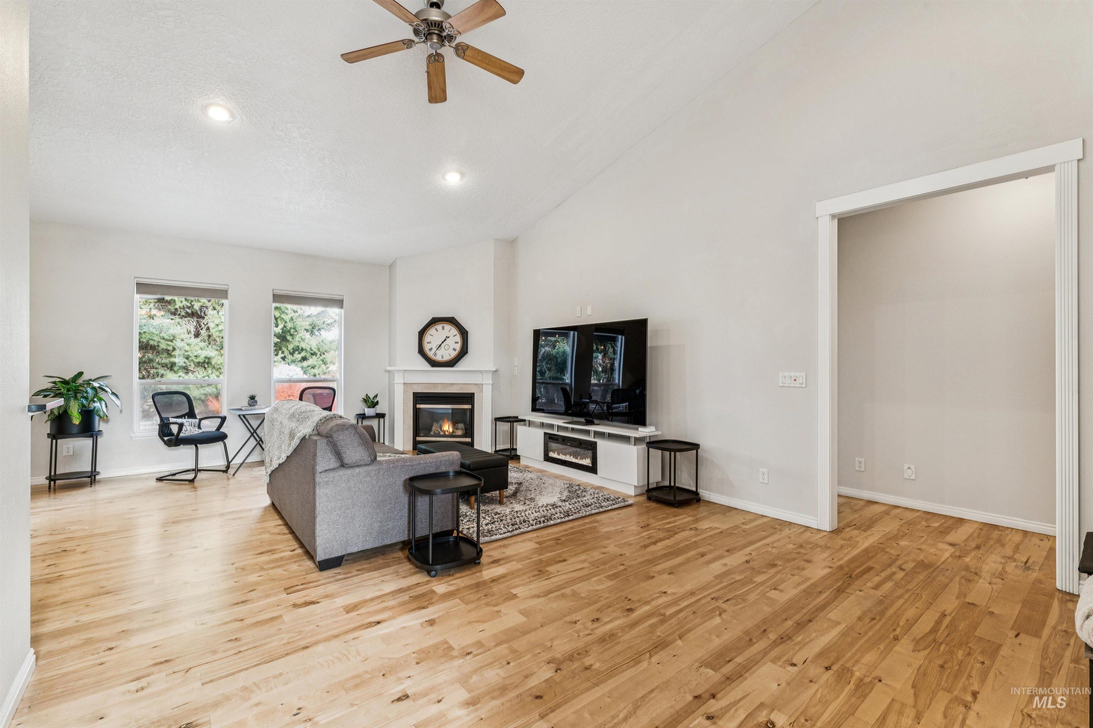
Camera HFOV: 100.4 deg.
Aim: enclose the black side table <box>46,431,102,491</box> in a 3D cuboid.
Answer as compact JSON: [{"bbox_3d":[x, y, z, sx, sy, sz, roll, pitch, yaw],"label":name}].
[{"bbox_3d":[-4.910,0.991,4.731,0.410,0.565,0.410,0,0,-36],"label":"black side table"}]

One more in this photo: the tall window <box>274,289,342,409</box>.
[{"bbox_3d":[-3.265,-0.101,6.269,0.870,1.755,0.110,0,0,-36],"label":"tall window"}]

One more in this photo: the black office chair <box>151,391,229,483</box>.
[{"bbox_3d":[-4.043,0.796,5.171,0.580,0.966,0.590,0,0,7],"label":"black office chair"}]

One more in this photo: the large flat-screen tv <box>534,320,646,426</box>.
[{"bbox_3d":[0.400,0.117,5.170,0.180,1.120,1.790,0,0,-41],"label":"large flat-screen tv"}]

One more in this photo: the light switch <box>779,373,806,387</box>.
[{"bbox_3d":[1.982,0.129,3.669,0.012,0.115,0.203,0,0,-41],"label":"light switch"}]

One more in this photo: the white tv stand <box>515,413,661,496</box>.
[{"bbox_3d":[0.396,0.985,5.203,0.380,0.590,1.980,0,0,-38],"label":"white tv stand"}]

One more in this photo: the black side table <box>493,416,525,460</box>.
[{"bbox_3d":[-0.471,1.016,6.213,0.410,0.535,0.415,0,0,-41],"label":"black side table"}]

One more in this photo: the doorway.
[{"bbox_3d":[2.567,0.018,3.051,0.160,2.530,1.330,0,0,-41],"label":"doorway"}]

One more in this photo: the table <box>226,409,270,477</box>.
[{"bbox_3d":[-3.495,0.920,5.489,0.460,0.710,0.520,0,0,-41],"label":"table"}]

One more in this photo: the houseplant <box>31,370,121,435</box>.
[{"bbox_3d":[-4.890,0.418,4.763,0.630,0.640,0.560,0,0,-38],"label":"houseplant"}]

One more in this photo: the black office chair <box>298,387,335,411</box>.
[{"bbox_3d":[-3.104,0.799,5.968,0.590,0.966,0.580,0,0,2],"label":"black office chair"}]

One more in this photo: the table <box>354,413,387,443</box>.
[{"bbox_3d":[-2.530,1.012,6.570,0.405,0.546,0.405,0,0,-38],"label":"table"}]

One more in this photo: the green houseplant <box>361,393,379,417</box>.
[{"bbox_3d":[-2.533,0.590,6.561,0.260,0.325,0.240,0,0,7],"label":"green houseplant"}]

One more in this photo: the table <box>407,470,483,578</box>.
[{"bbox_3d":[-0.640,1.007,2.911,0.420,0.528,0.400,0,0,-38],"label":"table"}]

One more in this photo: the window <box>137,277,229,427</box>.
[{"bbox_3d":[-4.436,-0.099,5.557,0.876,1.790,0.100,0,0,-38],"label":"window"}]

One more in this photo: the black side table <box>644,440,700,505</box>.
[{"bbox_3d":[1.186,1.018,4.266,0.415,0.530,0.415,0,0,-41],"label":"black side table"}]

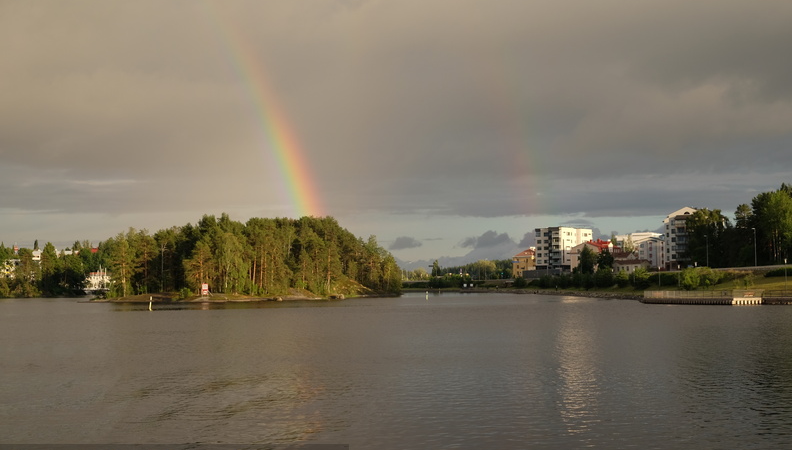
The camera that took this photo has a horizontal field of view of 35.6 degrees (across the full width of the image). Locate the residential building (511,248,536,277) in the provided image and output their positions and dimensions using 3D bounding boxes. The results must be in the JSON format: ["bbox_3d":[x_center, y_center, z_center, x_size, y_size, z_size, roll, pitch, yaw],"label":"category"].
[{"bbox_3d":[61.971,17.808,585.000,11.500,14.000,10.500,-2,-3,35],"label":"residential building"}]

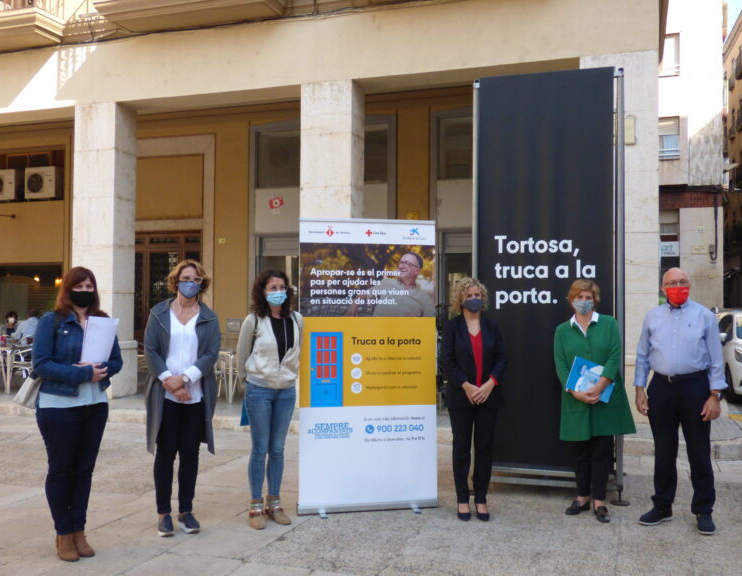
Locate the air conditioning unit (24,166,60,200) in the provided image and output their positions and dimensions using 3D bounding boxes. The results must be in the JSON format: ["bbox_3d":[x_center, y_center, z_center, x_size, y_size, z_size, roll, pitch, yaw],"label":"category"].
[{"bbox_3d":[-6.408,-2.044,14.442,0.740,0.600,0.290,0,-1,19],"label":"air conditioning unit"}]

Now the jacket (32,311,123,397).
[{"bbox_3d":[-1.732,0.387,4.320,0.460,0.510,0.320,1,-1,-36],"label":"jacket"}]

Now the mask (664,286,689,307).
[{"bbox_3d":[2.042,0.054,4.870,0.145,0.123,0.100,0,-1,13],"label":"mask"}]

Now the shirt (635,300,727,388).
[{"bbox_3d":[2.086,0.382,4.950,0.570,0.620,0.300,0,-1,30],"label":"shirt"}]

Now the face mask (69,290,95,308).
[{"bbox_3d":[-1.693,0.068,4.300,0.145,0.110,0.100,1,-1,-30],"label":"face mask"}]

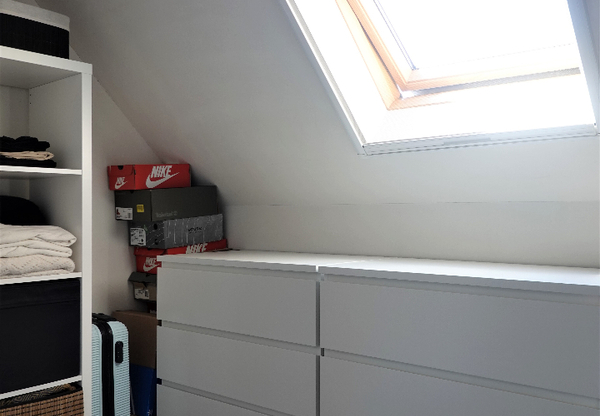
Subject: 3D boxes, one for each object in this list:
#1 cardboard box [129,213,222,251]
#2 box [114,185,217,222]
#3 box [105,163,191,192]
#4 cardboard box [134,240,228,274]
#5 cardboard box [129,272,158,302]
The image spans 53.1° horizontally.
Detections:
[{"bbox_3d":[-0.540,0.099,2.645,0.227,0.111,0.345,0,4,36],"label":"cardboard box"},{"bbox_3d":[-0.585,-0.021,2.654,0.265,0.129,0.354,0,4,41],"label":"box"},{"bbox_3d":[-0.656,-0.135,2.637,0.181,0.103,0.301,0,4,38],"label":"box"},{"bbox_3d":[-0.511,0.209,2.616,0.210,0.111,0.338,0,4,39],"label":"cardboard box"},{"bbox_3d":[-0.517,0.323,2.614,0.212,0.116,0.335,0,3,40],"label":"cardboard box"}]

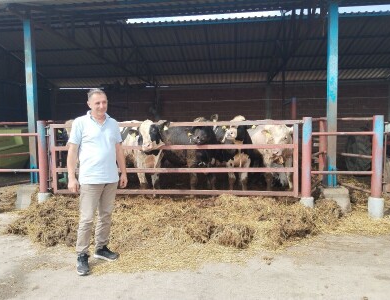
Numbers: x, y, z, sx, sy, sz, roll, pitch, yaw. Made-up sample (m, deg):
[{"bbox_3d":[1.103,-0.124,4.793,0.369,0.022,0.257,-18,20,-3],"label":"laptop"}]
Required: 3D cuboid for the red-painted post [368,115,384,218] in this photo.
[{"bbox_3d":[2.819,0.259,4.820,0.235,1.599,0.235,0,3,7],"label":"red-painted post"}]

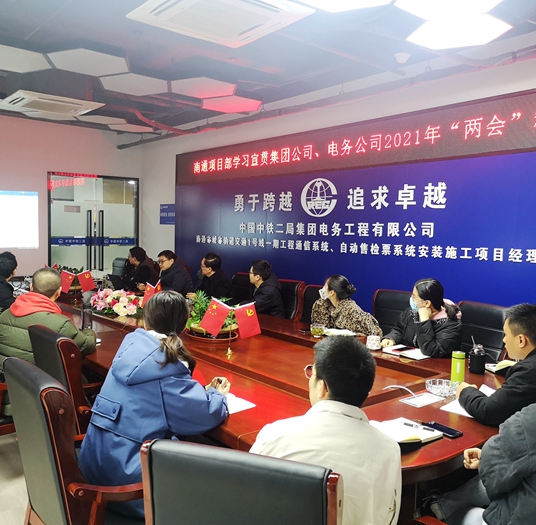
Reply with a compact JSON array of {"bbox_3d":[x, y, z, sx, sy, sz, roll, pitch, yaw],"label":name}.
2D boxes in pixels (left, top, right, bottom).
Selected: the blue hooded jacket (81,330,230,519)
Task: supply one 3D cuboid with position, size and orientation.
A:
[{"bbox_3d":[-0.472,0.622,2.297,0.600,0.750,0.550,-2,5,-39],"label":"blue hooded jacket"}]

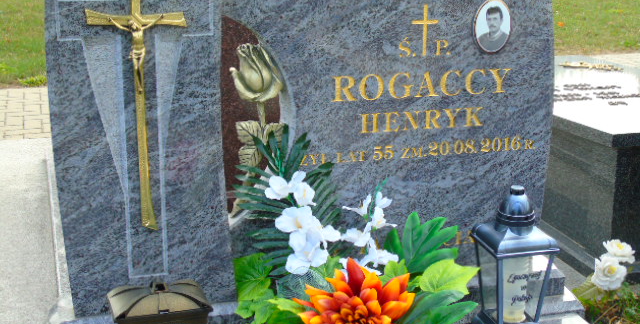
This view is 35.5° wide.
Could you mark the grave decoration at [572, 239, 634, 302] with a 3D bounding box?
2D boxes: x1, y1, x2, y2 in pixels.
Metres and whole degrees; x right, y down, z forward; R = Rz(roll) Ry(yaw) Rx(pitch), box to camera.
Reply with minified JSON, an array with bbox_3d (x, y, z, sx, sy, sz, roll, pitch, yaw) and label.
[{"bbox_3d":[0.663,0.252,2.330,0.135,0.125,0.105,5,16,16],"label":"grave decoration"}]

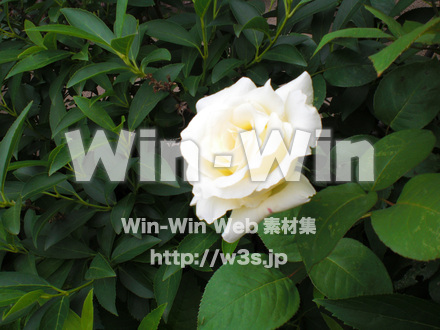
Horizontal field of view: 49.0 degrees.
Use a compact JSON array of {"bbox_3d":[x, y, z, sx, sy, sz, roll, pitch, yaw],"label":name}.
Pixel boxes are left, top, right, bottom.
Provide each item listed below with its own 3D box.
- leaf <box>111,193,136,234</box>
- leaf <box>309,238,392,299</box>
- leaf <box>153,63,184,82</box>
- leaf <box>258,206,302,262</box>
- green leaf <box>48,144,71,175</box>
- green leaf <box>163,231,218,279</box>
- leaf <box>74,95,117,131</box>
[{"bbox_3d":[-0.092,0.048,0.480,0.022,0.010,0.045,19,77,5],"label":"leaf"},{"bbox_3d":[0.122,0.097,0.440,0.080,0.014,0.056,29,61,7],"label":"leaf"},{"bbox_3d":[-0.054,-0.097,0.497,0.039,0.008,0.021,-17,57,-7],"label":"leaf"},{"bbox_3d":[0.054,0.058,0.410,0.054,0.012,0.056,-8,60,-11],"label":"leaf"},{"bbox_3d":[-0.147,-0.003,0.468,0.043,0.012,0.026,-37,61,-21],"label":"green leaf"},{"bbox_3d":[-0.026,0.084,0.443,0.068,0.010,0.025,-38,61,-13],"label":"green leaf"},{"bbox_3d":[-0.120,-0.049,0.470,0.053,0.010,0.017,39,57,-11],"label":"leaf"}]

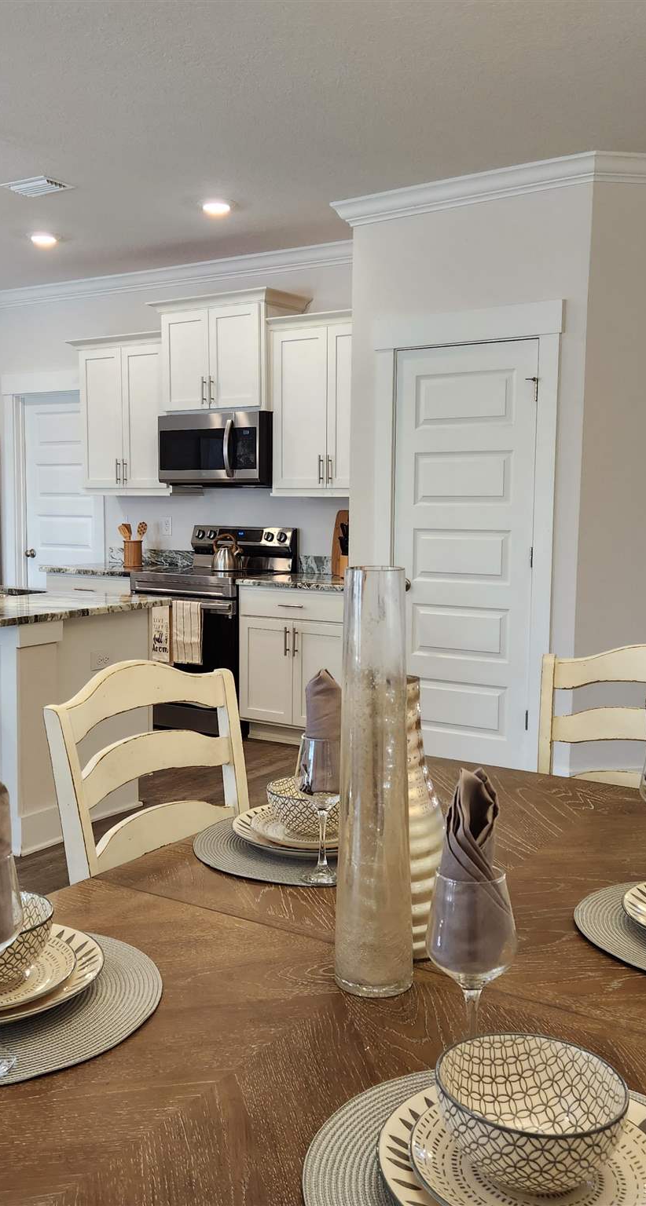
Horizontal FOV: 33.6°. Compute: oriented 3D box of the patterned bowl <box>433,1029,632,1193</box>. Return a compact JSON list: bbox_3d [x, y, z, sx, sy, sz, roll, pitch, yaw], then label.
[{"bbox_3d":[0.172,0.427,0.888,0.152,0.065,0.152,0,6,0],"label":"patterned bowl"}]

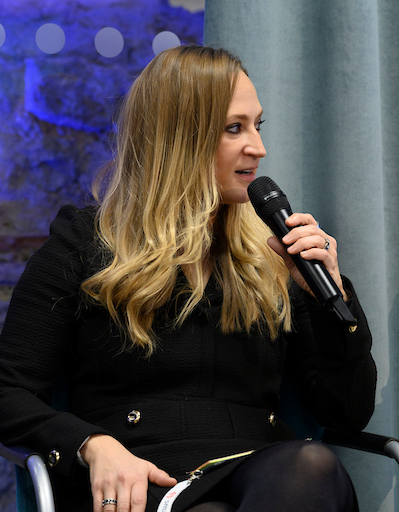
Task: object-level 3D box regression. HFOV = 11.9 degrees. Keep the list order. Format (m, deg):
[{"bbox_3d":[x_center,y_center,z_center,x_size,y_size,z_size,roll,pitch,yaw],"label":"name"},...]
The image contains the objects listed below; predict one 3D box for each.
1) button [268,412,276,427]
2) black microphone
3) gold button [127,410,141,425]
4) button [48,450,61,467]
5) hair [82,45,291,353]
[{"bbox_3d":[0.108,0.243,2.840,0.009,0.021,0.021,-6,-1,33],"label":"button"},{"bbox_3d":[0.152,-0.003,2.820,0.049,0.262,0.049,-33,-15,0],"label":"black microphone"},{"bbox_3d":[-0.095,0.234,2.770,0.021,0.021,0.009,1,-6,13],"label":"gold button"},{"bbox_3d":[-0.202,0.282,2.670,0.022,0.022,0.009,2,-5,37],"label":"button"},{"bbox_3d":[-0.019,-0.086,2.870,0.280,0.460,0.300,1,3,33],"label":"hair"}]

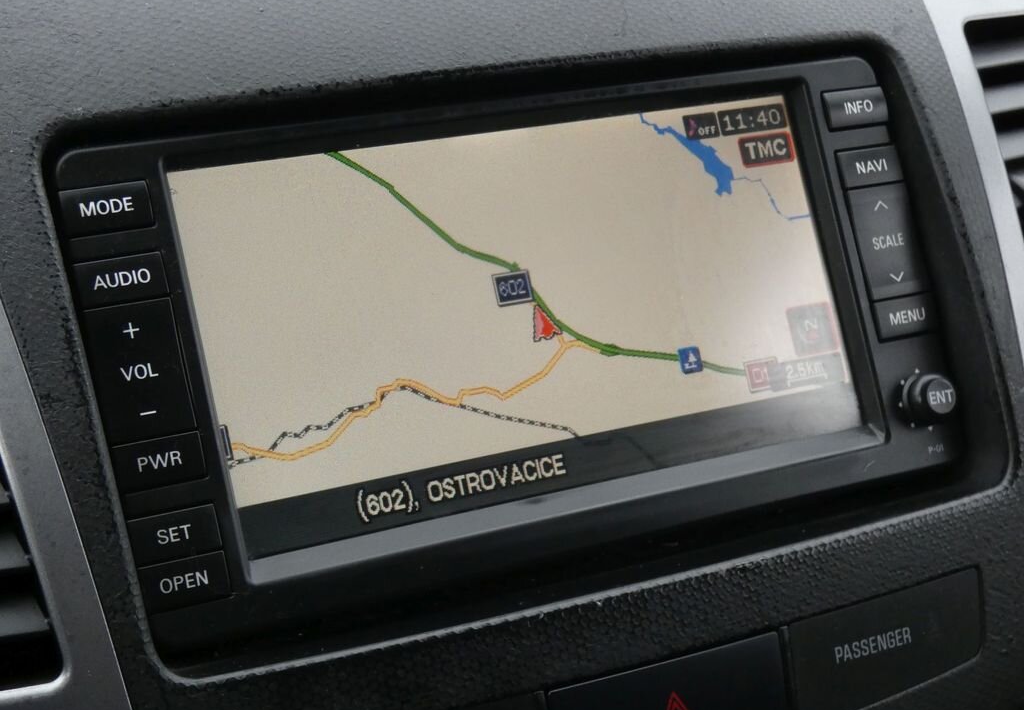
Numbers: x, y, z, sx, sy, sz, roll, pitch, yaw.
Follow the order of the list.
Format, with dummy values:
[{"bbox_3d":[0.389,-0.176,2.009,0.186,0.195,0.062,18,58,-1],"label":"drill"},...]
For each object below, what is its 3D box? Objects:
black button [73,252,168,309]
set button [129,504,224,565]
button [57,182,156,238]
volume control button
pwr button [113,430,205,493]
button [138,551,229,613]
[{"bbox_3d":[-0.078,-0.015,0.373,0.018,0.009,0.004,-10,-5,-25],"label":"black button"},{"bbox_3d":[-0.067,0.036,0.368,0.018,0.008,0.004,-10,-5,-25],"label":"set button"},{"bbox_3d":[-0.082,-0.029,0.374,0.018,0.009,0.004,-10,-5,-25],"label":"button"},{"bbox_3d":[-0.074,0.003,0.371,0.018,0.027,0.004,-10,-5,-25],"label":"volume control button"},{"bbox_3d":[-0.070,0.022,0.369,0.018,0.009,0.004,-10,-5,-25],"label":"pwr button"},{"bbox_3d":[-0.065,0.045,0.367,0.018,0.009,0.004,-10,-5,-25],"label":"button"}]

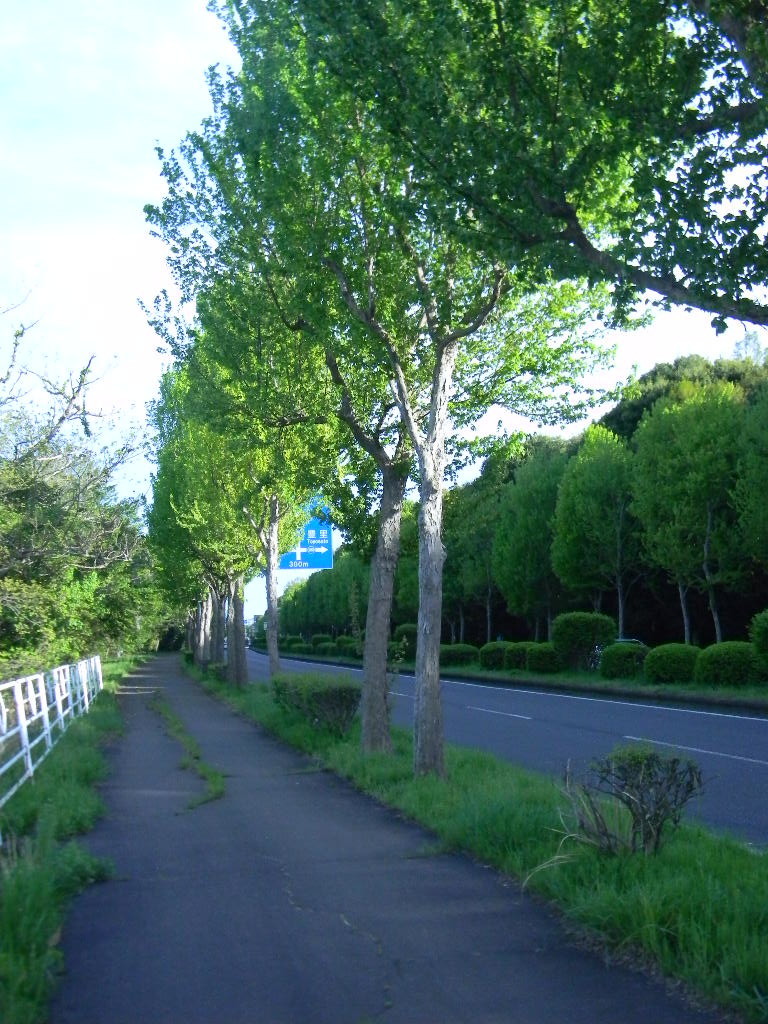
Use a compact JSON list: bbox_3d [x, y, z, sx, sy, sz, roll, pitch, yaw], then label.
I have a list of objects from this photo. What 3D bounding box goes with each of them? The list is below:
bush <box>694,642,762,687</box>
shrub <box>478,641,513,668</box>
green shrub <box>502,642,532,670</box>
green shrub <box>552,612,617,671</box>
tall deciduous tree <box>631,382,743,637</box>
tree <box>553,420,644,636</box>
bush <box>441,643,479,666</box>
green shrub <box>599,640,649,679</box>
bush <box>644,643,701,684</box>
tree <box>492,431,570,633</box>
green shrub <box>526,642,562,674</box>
[{"bbox_3d":[9.307,4.097,32.618,1.750,1.110,1.850,0,-6,-11],"label":"bush"},{"bbox_3d":[5.206,6.660,56.167,1.460,1.230,1.540,-1,-6,0],"label":"shrub"},{"bbox_3d":[5.864,6.211,52.115,1.360,1.200,1.430,0,-6,-11],"label":"green shrub"},{"bbox_3d":[7.518,4.939,45.208,2.260,2.300,2.380,0,-6,-11],"label":"green shrub"},{"bbox_3d":[14.448,0.563,56.303,5.260,13.190,5.260,0,-6,-11],"label":"tall deciduous tree"},{"bbox_3d":[11.753,1.741,65.320,4.900,12.860,4.900,0,-6,-11],"label":"tree"},{"bbox_3d":[3.856,7.386,62.523,1.700,1.100,2.280,0,-6,-11],"label":"bush"},{"bbox_3d":[7.671,4.730,38.478,1.480,1.170,1.560,0,-6,-11],"label":"green shrub"},{"bbox_3d":[8.280,4.363,34.704,1.520,1.080,1.600,0,-6,-11],"label":"bush"},{"bbox_3d":[9.634,2.389,77.250,5.020,14.190,5.020,0,-6,-11],"label":"tree"},{"bbox_3d":[6.137,5.576,46.075,1.270,1.150,1.340,0,-6,-11],"label":"green shrub"}]

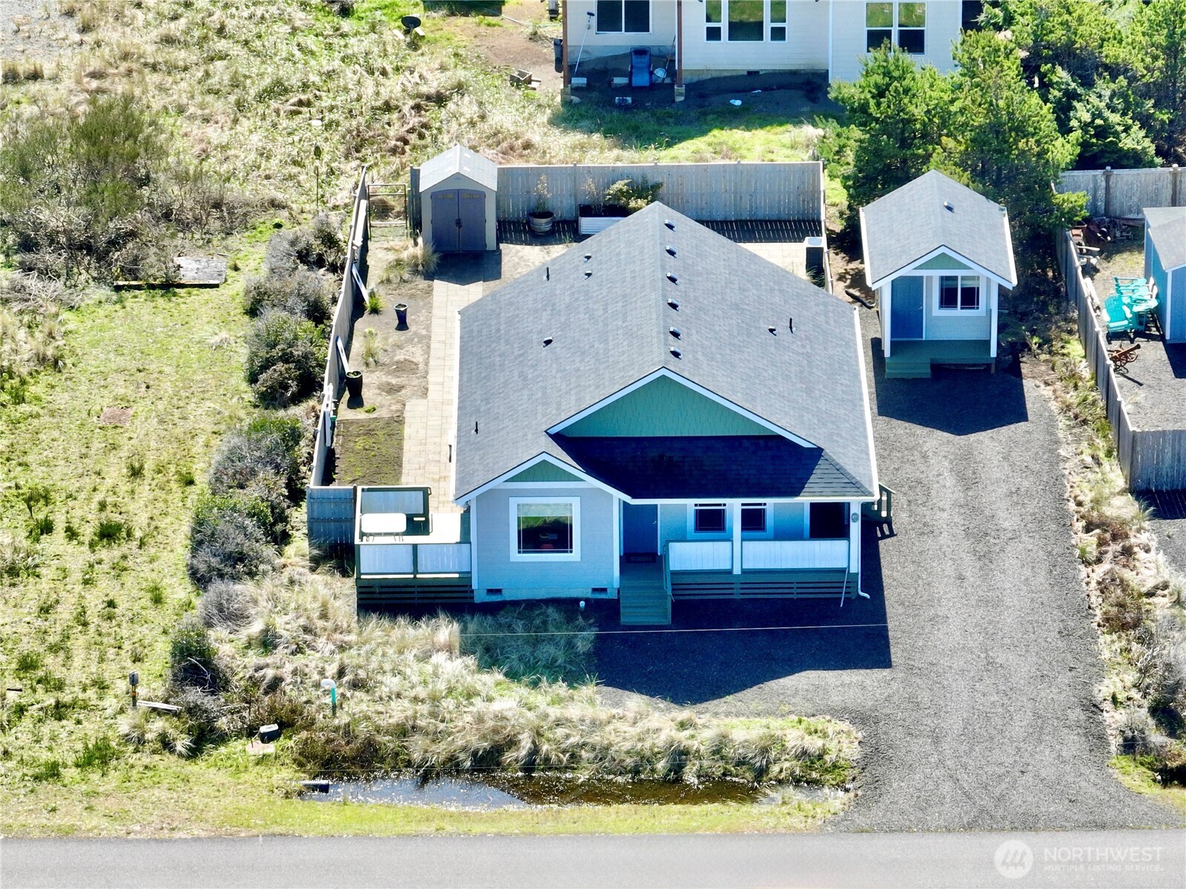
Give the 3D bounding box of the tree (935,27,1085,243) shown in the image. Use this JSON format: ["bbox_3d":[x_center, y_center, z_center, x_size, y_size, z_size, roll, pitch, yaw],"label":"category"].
[{"bbox_3d":[12.188,-9.582,161.639,4.500,6.300,4.200,-1,28,0],"label":"tree"}]

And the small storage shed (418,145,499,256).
[{"bbox_3d":[-3.907,-7.215,161.411,2.250,2.550,1.924,-1,28,0],"label":"small storage shed"}]

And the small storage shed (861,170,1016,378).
[{"bbox_3d":[9.663,-4.795,154.914,4.160,4.154,4.901,0,28,0],"label":"small storage shed"}]

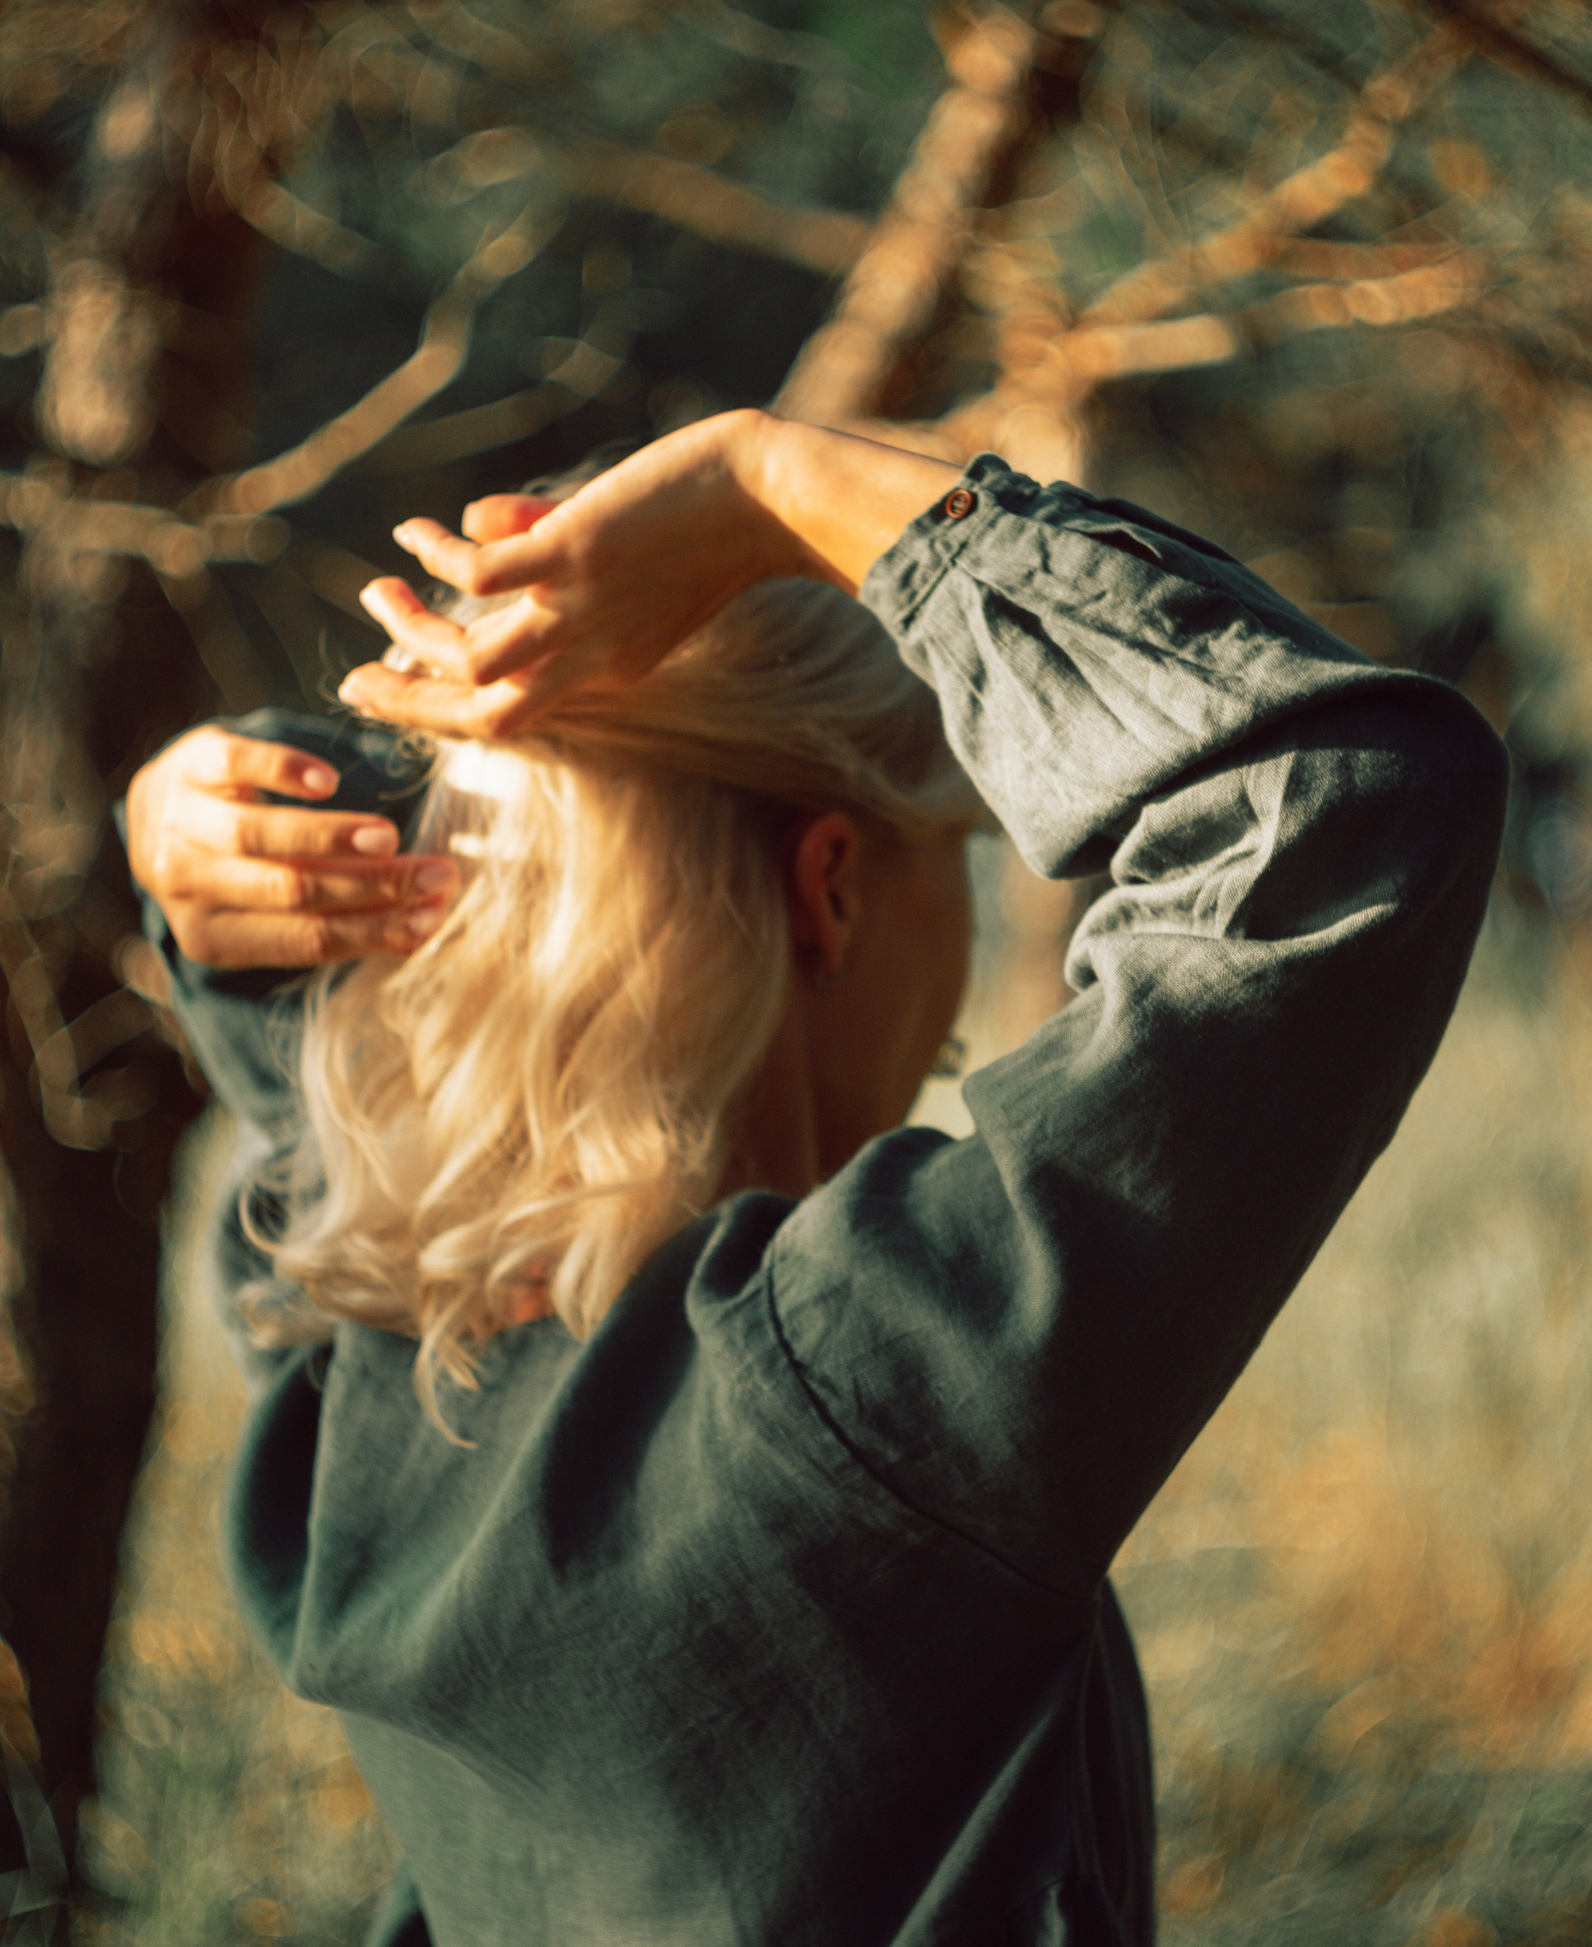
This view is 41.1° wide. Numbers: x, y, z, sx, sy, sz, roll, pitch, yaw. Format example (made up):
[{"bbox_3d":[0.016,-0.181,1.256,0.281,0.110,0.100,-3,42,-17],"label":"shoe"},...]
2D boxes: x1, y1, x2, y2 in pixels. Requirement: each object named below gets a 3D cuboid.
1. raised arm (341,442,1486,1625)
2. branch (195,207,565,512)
[{"bbox_3d":[0.050,0.013,0.840,0.453,0.457,0.240,0,3,0],"label":"raised arm"},{"bbox_3d":[-0.504,-0.753,2.600,0.441,0.389,0.200,0,3,0],"label":"branch"}]

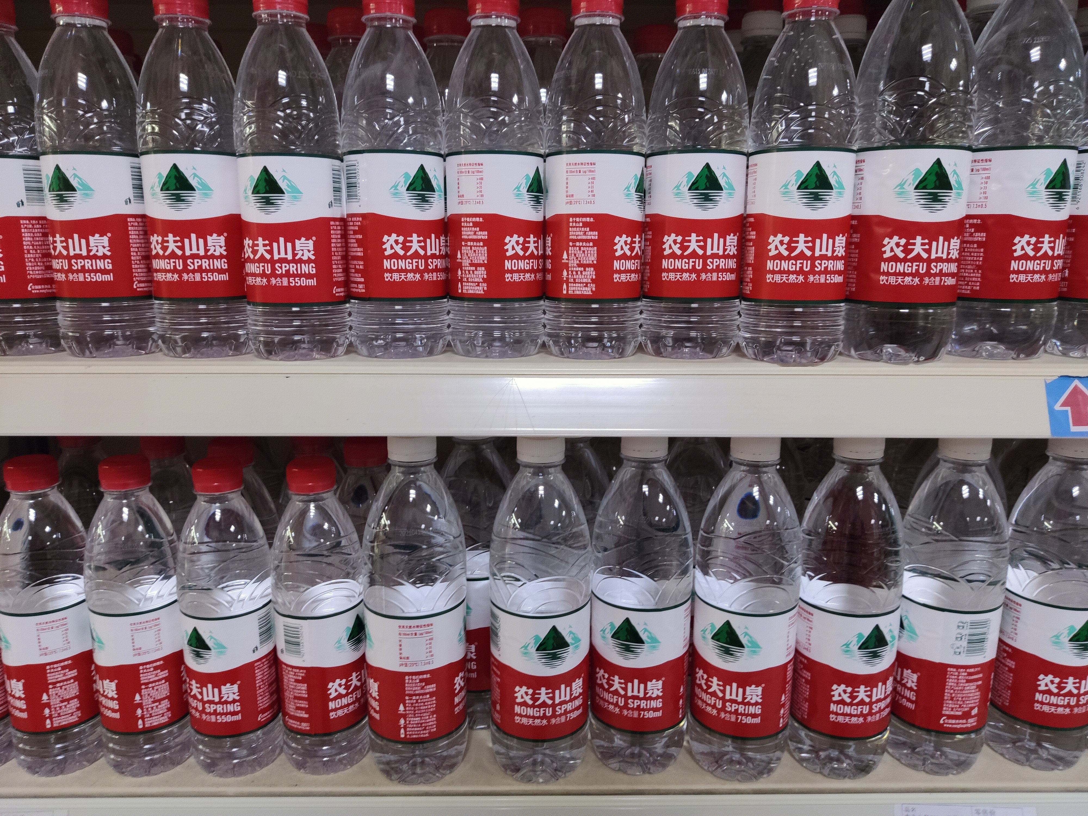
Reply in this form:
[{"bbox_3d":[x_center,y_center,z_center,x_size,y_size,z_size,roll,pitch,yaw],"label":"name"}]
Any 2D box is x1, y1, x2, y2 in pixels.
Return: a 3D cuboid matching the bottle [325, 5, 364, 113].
[{"bbox_3d":[-0.135,-0.163,0.591,0.064,0.233,0.064,-2,12,-12],"label":"bottle"}]

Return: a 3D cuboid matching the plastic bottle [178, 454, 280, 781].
[{"bbox_3d":[-0.229,0.149,0.596,0.065,0.230,0.065,2,12,7],"label":"plastic bottle"}]

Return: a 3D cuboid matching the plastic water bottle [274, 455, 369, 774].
[{"bbox_3d":[-0.166,0.153,0.606,0.064,0.234,0.064,1,11,7],"label":"plastic water bottle"}]

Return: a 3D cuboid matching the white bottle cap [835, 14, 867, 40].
[{"bbox_3d":[0.255,-0.315,0.689,0.033,0.020,0.033,4,12,19],"label":"white bottle cap"}]

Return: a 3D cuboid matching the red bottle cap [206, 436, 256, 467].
[{"bbox_3d":[-0.247,0.035,0.643,0.033,0.018,0.033,-4,12,-21],"label":"red bottle cap"}]

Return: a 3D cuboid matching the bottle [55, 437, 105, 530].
[{"bbox_3d":[-0.392,0.125,0.711,0.065,0.230,0.065,0,12,0],"label":"bottle"}]

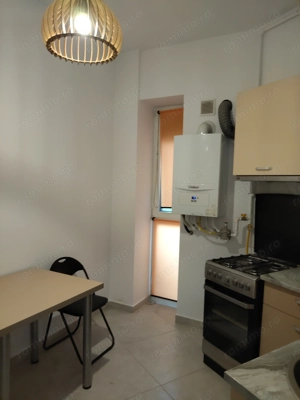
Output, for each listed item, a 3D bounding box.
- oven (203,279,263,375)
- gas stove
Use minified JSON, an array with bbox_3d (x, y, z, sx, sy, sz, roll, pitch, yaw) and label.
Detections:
[{"bbox_3d":[0.808,1.046,2.397,0.535,0.733,0.485,-1,5,-33],"label":"oven"},{"bbox_3d":[0.827,0.603,2.367,0.530,0.152,0.485,-1,5,-33],"label":"gas stove"}]

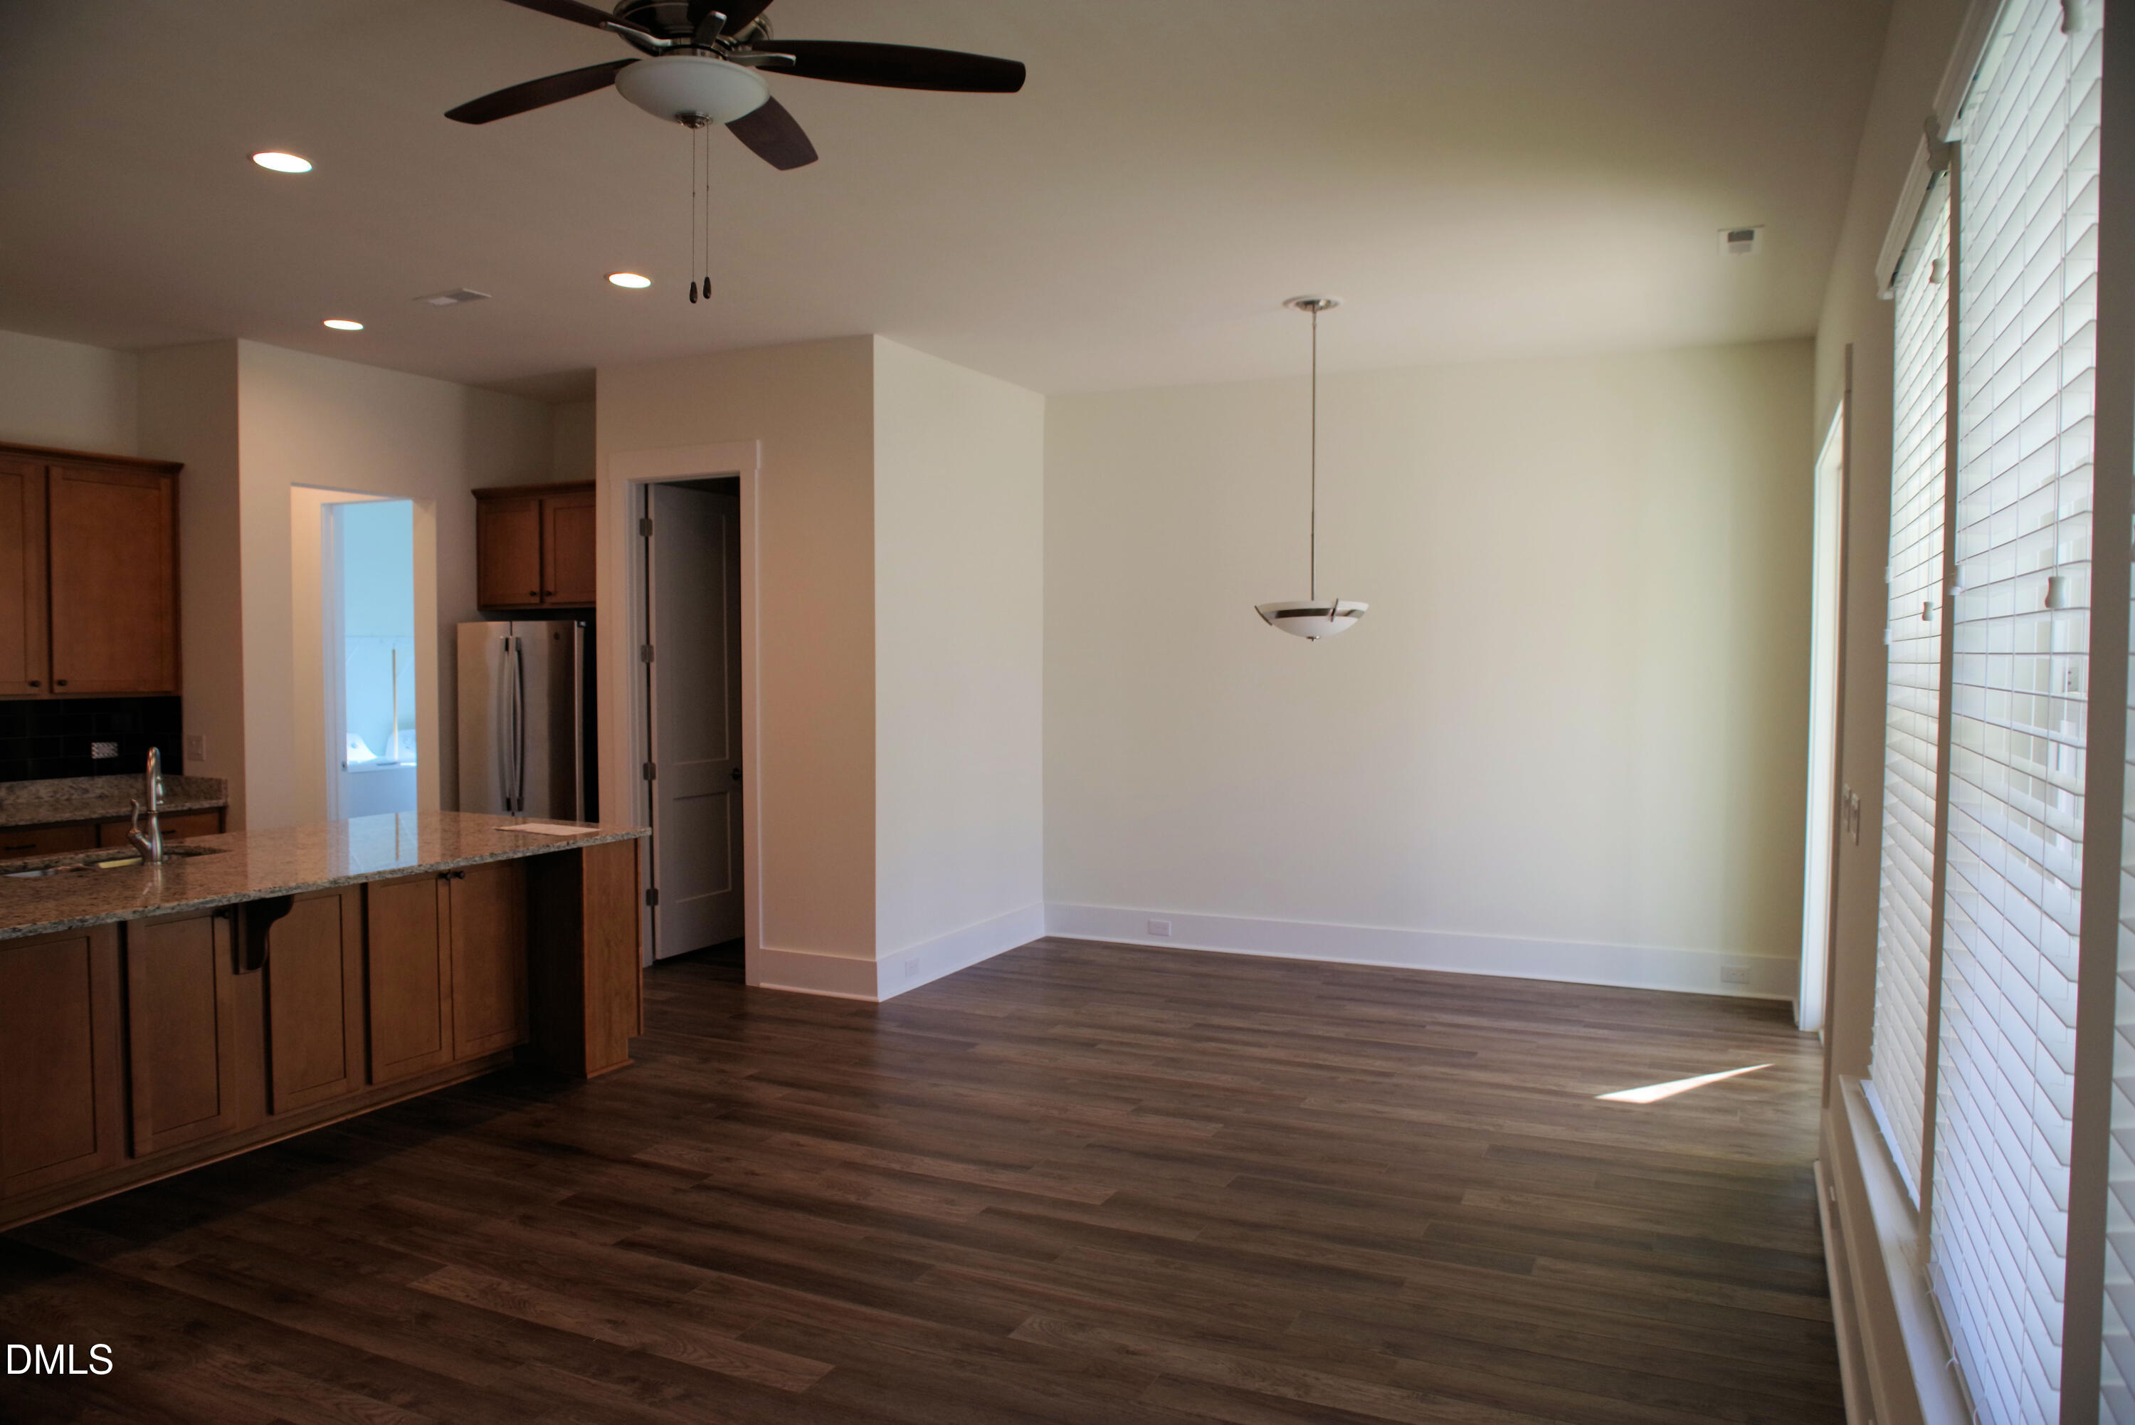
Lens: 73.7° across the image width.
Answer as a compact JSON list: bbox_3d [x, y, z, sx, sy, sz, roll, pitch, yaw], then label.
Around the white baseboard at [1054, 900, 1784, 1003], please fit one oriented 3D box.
[{"bbox_3d":[1.634,1.221,7.321,3.822,0.180,0.025,1,3,23],"label":"white baseboard"}]

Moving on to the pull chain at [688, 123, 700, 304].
[{"bbox_3d":[-0.727,-0.971,2.754,0.015,0.350,0.015,1,3,25],"label":"pull chain"}]

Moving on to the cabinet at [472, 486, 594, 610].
[{"bbox_3d":[-2.698,-0.889,7.816,0.950,0.660,0.610,1,3,25],"label":"cabinet"}]

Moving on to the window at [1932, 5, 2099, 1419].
[{"bbox_3d":[1.117,-0.001,1.651,0.080,1.740,0.910,1,3,25],"label":"window"}]

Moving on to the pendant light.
[{"bbox_3d":[1.008,-0.989,5.846,0.460,1.385,0.460,1,3,25],"label":"pendant light"}]

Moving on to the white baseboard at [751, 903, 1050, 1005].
[{"bbox_3d":[-0.822,1.208,7.464,0.720,0.180,1.700,1,3,25],"label":"white baseboard"}]

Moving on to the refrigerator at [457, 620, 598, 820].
[{"bbox_3d":[-2.695,0.397,7.713,0.840,1.770,0.840,1,3,25],"label":"refrigerator"}]

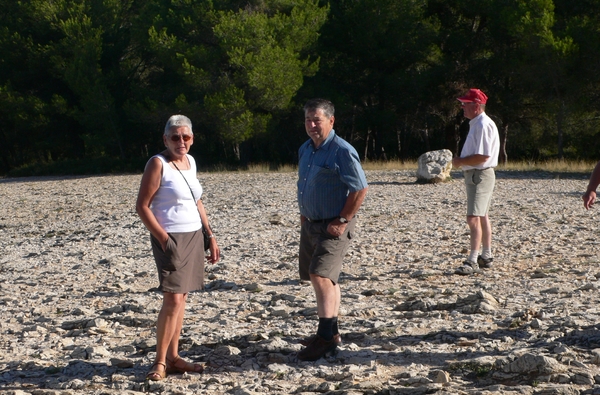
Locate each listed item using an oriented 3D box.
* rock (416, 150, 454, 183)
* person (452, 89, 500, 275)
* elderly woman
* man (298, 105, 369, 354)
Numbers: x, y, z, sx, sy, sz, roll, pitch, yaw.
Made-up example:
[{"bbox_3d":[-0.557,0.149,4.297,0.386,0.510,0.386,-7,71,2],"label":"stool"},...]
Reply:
[{"bbox_3d":[2.334,-0.555,26.300,0.620,0.570,0.520,0,4,0],"label":"rock"},{"bbox_3d":[1.700,-0.159,14.600,0.460,1.750,0.500,0,4,-5],"label":"person"},{"bbox_3d":[-0.770,0.307,9.600,0.520,1.640,0.380,-2,5,-30],"label":"elderly woman"},{"bbox_3d":[0.221,0.211,10.300,0.530,1.740,0.420,4,5,43],"label":"man"}]

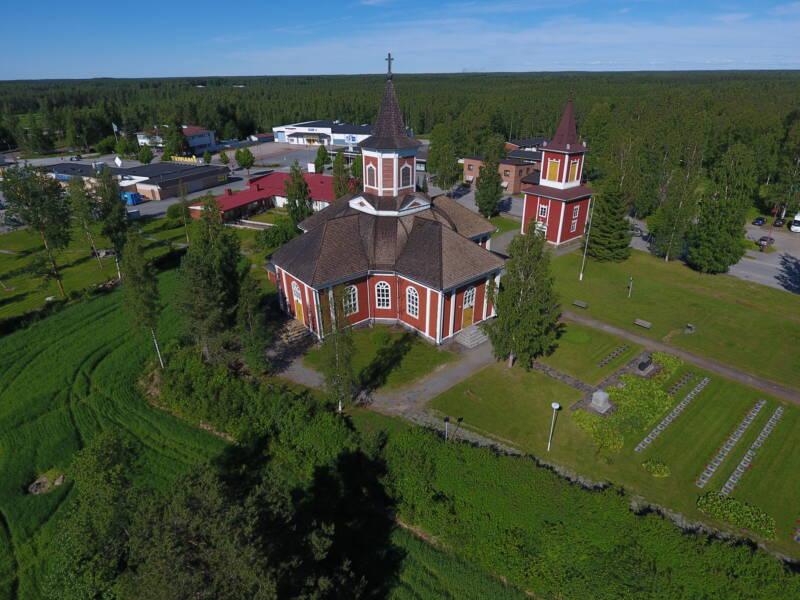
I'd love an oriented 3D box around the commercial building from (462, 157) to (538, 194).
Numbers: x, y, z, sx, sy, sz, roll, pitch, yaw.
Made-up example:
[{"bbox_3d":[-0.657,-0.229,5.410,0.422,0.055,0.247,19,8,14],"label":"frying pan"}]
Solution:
[{"bbox_3d":[26.523,-35.372,128.170,9.000,6.900,19.200,-22,33,-36],"label":"commercial building"}]

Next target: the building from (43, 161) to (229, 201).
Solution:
[{"bbox_3d":[-82.566,-37.354,138.167,61.185,4.300,29.556,10,28,20],"label":"building"}]

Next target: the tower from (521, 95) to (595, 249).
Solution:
[{"bbox_3d":[29.108,-23.622,82.964,9.412,25.240,9.412,-19,31,-33],"label":"tower"}]

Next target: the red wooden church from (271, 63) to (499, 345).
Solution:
[{"bbox_3d":[-1.050,-15.022,60.423,31.625,30.200,31.625,-21,33,-36],"label":"red wooden church"}]

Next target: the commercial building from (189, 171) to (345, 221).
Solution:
[{"bbox_3d":[-26.116,-24.130,108.989,34.222,4.700,36.815,11,28,22],"label":"commercial building"}]

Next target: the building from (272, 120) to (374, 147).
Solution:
[{"bbox_3d":[-26.245,-81.070,223.574,58.074,6.900,42.519,9,28,20],"label":"building"}]

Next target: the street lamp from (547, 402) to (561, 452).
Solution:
[{"bbox_3d":[12.211,10.243,36.931,0.580,4.991,0.580,-1,26,0],"label":"street lamp"}]

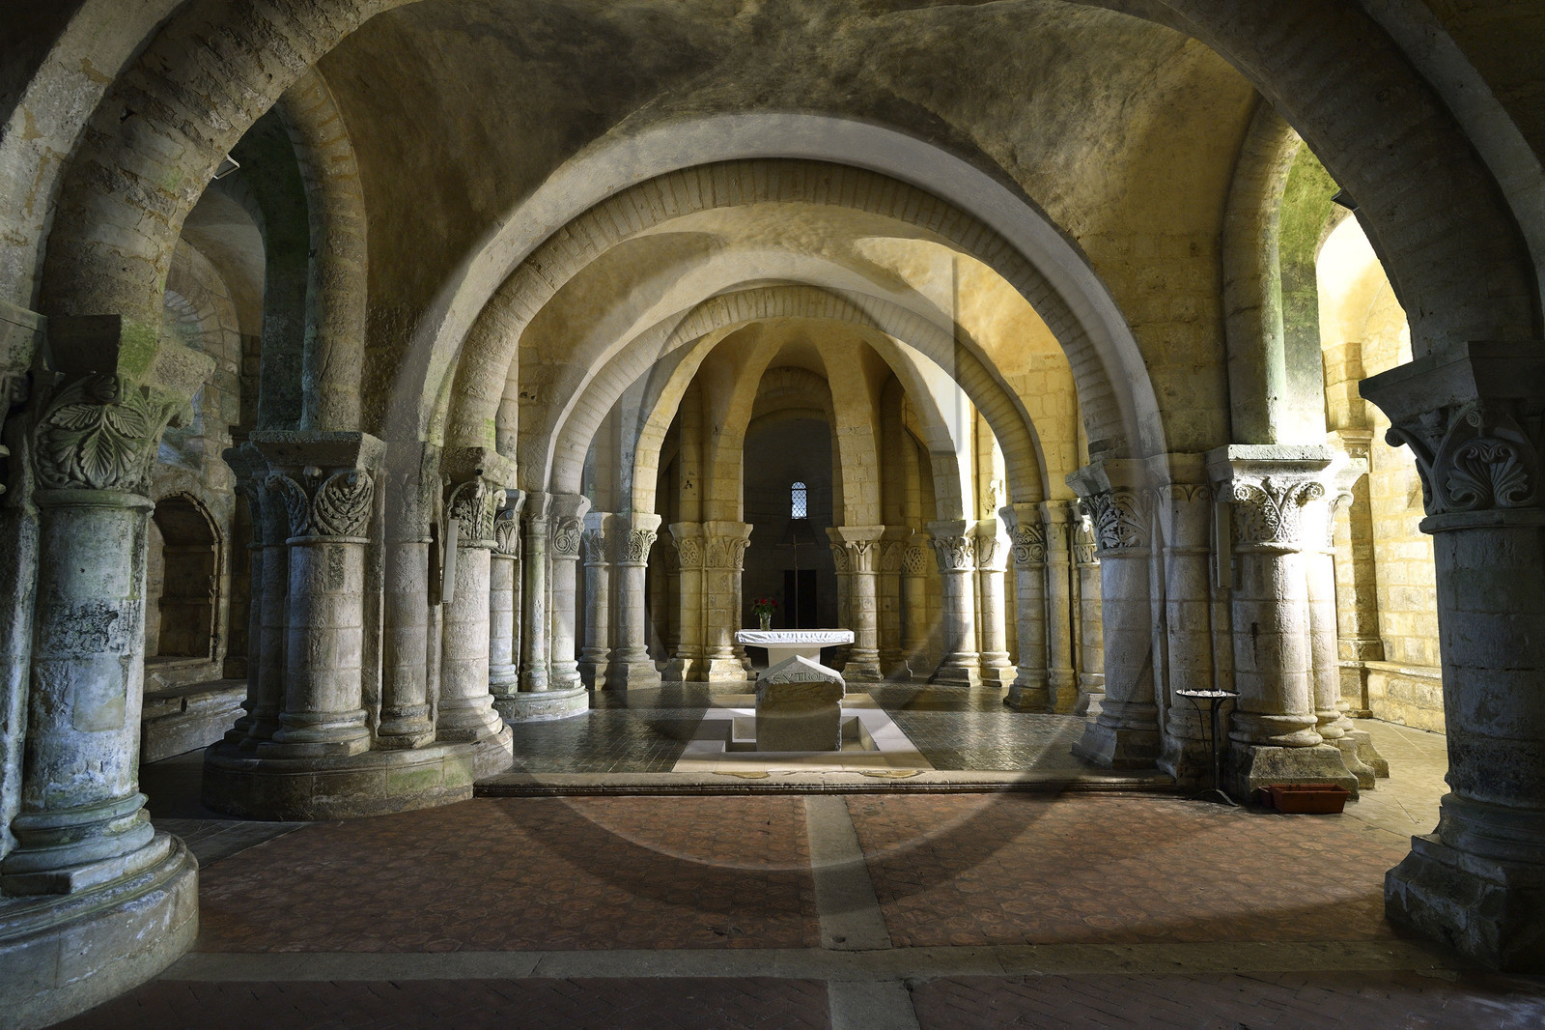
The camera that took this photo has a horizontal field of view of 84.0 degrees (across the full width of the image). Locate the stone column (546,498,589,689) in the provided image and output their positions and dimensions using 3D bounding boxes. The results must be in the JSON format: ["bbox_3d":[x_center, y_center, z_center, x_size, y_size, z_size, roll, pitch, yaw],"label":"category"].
[{"bbox_3d":[-2.659,0.985,11.159,0.490,2.480,0.550,0,-5,0],"label":"stone column"}]

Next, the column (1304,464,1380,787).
[{"bbox_3d":[4.663,0.901,7.451,0.612,2.754,0.595,0,-5,0],"label":"column"}]

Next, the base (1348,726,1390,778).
[{"bbox_3d":[5.034,2.108,7.804,0.617,0.399,0.711,0,-5,0],"label":"base"}]

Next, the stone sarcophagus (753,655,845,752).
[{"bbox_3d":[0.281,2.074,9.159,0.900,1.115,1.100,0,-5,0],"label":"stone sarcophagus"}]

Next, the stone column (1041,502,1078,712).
[{"bbox_3d":[3.654,1.164,10.909,0.400,2.600,0.400,0,-5,0],"label":"stone column"}]

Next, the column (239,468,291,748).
[{"bbox_3d":[-4.271,0.743,7.593,0.561,2.448,0.561,0,-5,0],"label":"column"}]

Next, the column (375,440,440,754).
[{"bbox_3d":[-3.142,0.681,7.414,0.544,2.524,0.544,0,-5,0],"label":"column"}]

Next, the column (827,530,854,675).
[{"bbox_3d":[1.273,1.555,15.473,0.600,2.620,0.600,0,-5,0],"label":"column"}]

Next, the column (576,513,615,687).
[{"bbox_3d":[-2.801,1.373,13.685,0.550,2.750,0.520,0,-5,0],"label":"column"}]

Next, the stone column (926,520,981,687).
[{"bbox_3d":[2.919,1.369,13.361,0.677,2.530,0.677,-5,-7,40],"label":"stone column"}]

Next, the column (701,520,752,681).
[{"bbox_3d":[-0.753,1.439,14.009,0.749,2.530,0.720,0,-5,0],"label":"column"}]

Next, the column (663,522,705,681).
[{"bbox_3d":[-1.444,1.447,14.081,0.648,2.530,0.648,2,-5,-19],"label":"column"}]

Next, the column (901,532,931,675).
[{"bbox_3d":[2.631,1.571,15.593,0.490,2.530,0.518,-2,-5,20],"label":"column"}]

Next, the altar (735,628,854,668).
[{"bbox_3d":[0.337,2.109,12.047,1.615,0.976,0.731,0,-5,0],"label":"altar"}]

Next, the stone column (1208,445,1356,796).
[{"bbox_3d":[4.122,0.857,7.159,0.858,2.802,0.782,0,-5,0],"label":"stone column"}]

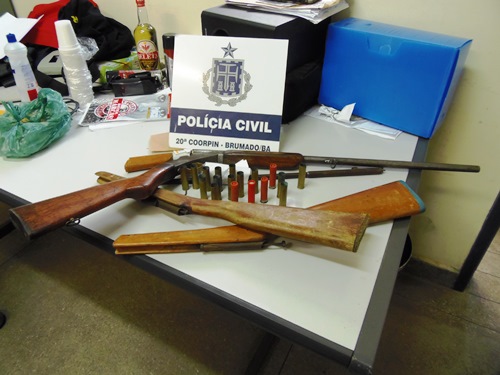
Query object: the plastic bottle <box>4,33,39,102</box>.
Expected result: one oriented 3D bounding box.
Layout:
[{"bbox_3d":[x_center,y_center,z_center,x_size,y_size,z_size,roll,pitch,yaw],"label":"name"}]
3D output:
[{"bbox_3d":[-0.740,-0.383,1.125,0.066,0.228,0.066,24,42,29],"label":"plastic bottle"}]

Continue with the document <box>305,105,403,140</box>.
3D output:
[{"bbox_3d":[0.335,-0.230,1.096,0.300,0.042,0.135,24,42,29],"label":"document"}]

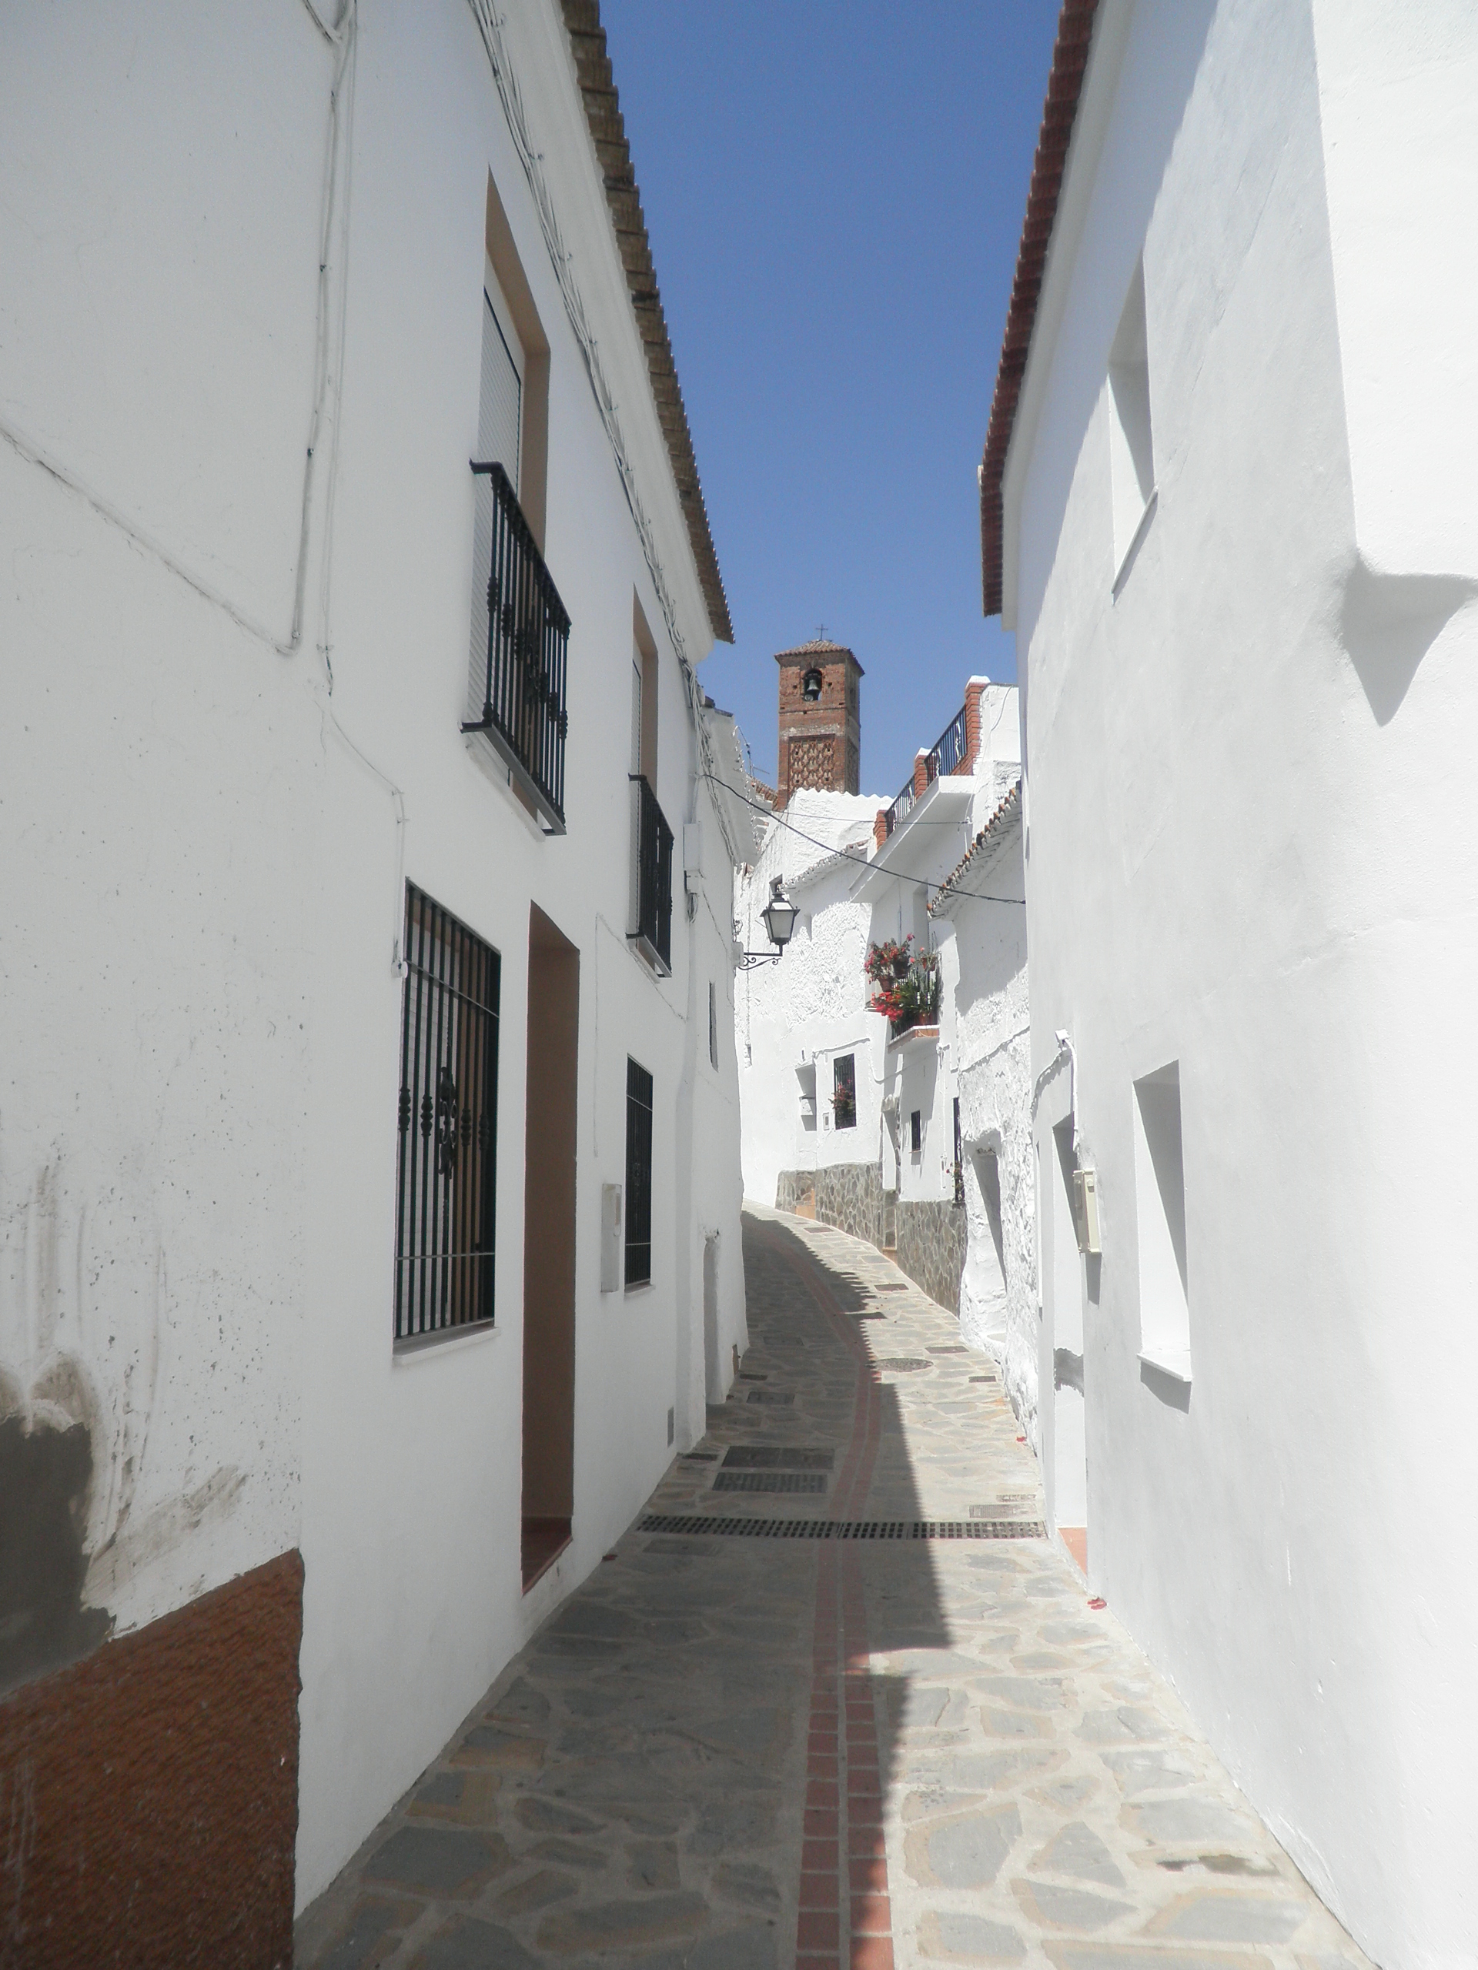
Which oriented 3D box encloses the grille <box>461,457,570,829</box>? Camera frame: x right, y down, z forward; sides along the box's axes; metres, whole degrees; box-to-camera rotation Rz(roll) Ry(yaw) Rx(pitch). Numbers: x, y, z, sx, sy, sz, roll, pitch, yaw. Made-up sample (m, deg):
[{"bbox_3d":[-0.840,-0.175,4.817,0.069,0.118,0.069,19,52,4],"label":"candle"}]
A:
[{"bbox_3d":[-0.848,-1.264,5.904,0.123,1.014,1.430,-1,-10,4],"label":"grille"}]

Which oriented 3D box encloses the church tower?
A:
[{"bbox_3d":[3.640,-8.877,65.335,3.300,12.500,3.200,-3,-10,14],"label":"church tower"}]

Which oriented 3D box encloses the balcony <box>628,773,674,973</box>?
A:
[{"bbox_3d":[-0.563,-0.676,9.789,0.123,1.020,1.534,-1,-10,4],"label":"balcony"}]

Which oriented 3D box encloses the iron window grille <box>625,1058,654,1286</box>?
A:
[{"bbox_3d":[-0.621,1.188,9.369,0.052,1.370,1.183,-1,-10,4],"label":"iron window grille"}]

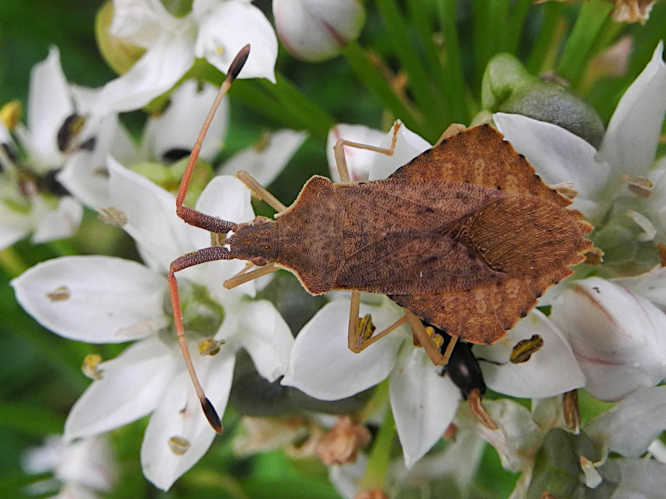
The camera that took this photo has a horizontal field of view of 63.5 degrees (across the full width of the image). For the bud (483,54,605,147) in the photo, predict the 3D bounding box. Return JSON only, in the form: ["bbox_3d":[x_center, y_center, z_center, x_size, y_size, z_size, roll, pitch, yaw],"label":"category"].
[{"bbox_3d":[0.008,-0.006,0.021,0.004,0.003,0.004,6,14,0],"label":"bud"}]

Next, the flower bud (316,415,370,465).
[{"bbox_3d":[0.000,0.008,0.021,0.002,0.002,0.002,0,11,0],"label":"flower bud"}]

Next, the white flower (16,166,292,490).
[{"bbox_3d":[-0.006,0.002,0.018,0.009,0.010,0.004,1,6,11],"label":"white flower"}]

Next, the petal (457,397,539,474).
[{"bbox_3d":[0.006,0.007,0.021,0.003,0.003,0.001,0,6,0],"label":"petal"}]

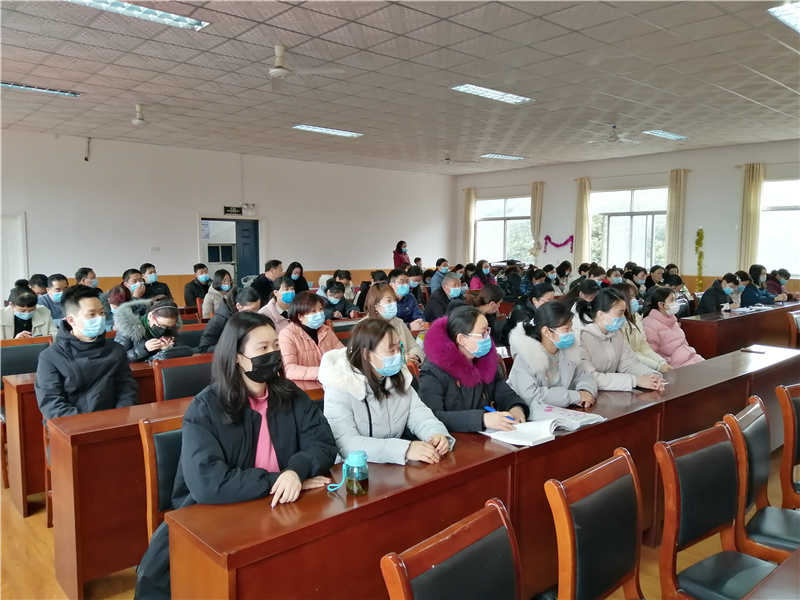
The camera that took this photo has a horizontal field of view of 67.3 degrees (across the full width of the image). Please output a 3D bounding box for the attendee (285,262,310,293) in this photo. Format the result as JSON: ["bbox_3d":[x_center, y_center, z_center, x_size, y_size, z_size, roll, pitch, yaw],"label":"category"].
[{"bbox_3d":[-1.420,0.154,8.326,0.460,1.280,0.620,-4,6,-37],"label":"attendee"}]

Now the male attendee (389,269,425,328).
[{"bbox_3d":[0.033,0.353,6.044,0.740,1.280,0.520,6,8,43],"label":"male attendee"}]

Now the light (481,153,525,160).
[{"bbox_3d":[2.306,-3.128,13.156,1.220,0.080,0.310,-5,8,-41],"label":"light"}]

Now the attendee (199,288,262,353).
[{"bbox_3d":[-1.236,0.513,4.590,0.780,1.215,0.520,5,7,37],"label":"attendee"}]

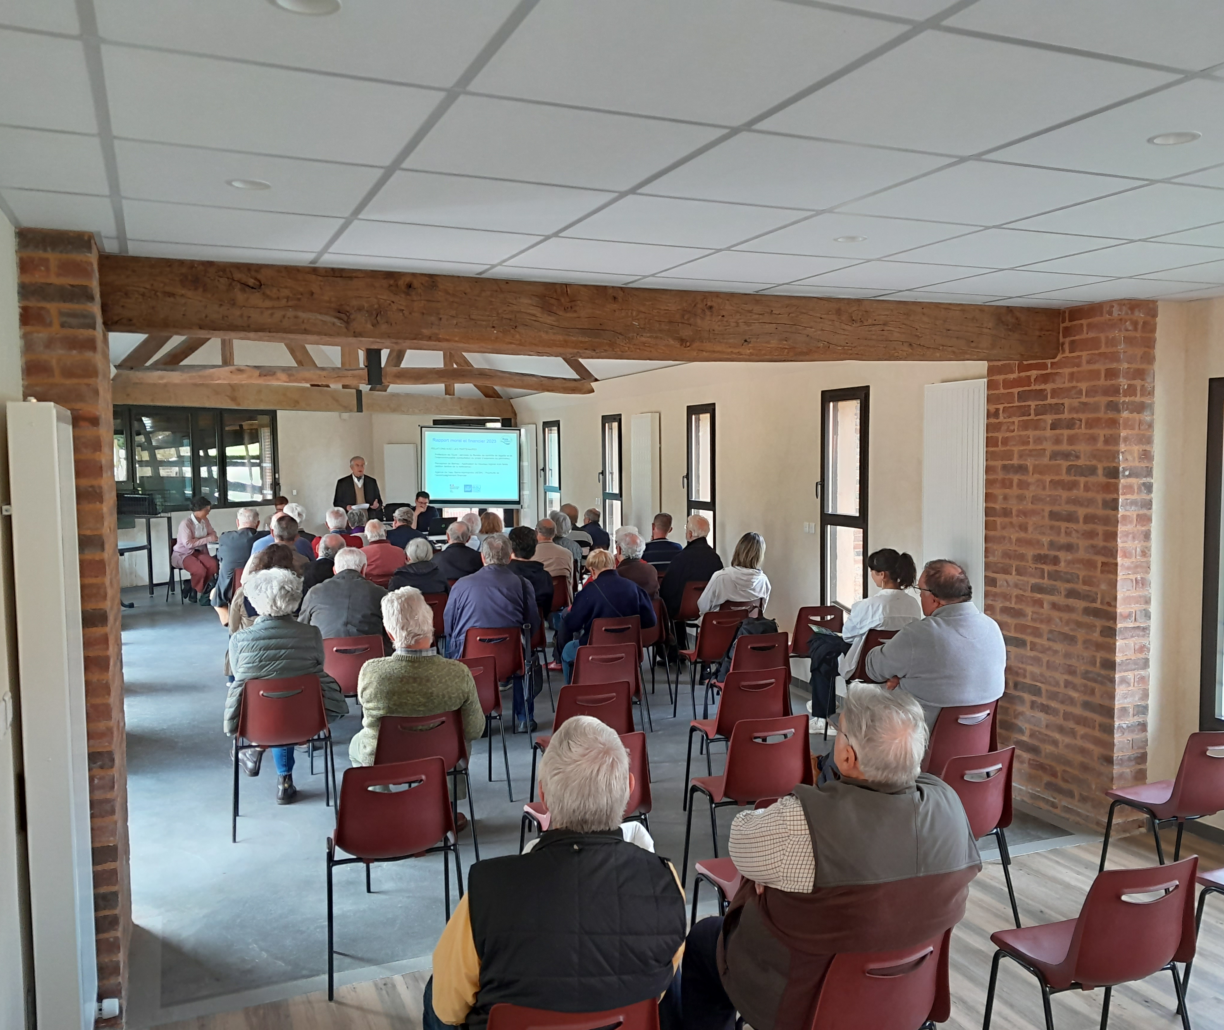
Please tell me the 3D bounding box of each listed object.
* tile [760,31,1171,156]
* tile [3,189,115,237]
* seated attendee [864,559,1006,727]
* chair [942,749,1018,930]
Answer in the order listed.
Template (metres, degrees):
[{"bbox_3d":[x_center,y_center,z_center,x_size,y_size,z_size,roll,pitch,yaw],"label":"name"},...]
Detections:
[{"bbox_3d":[0.665,-0.813,2.013,0.595,0.020,0.585,-2,4,-23],"label":"tile"},{"bbox_3d":[-1.553,-0.858,2.940,0.255,0.020,0.565,-2,4,-23],"label":"tile"},{"bbox_3d":[1.350,0.859,4.880,0.630,1.330,0.980,-2,4,-24],"label":"seated attendee"},{"bbox_3d":[1.220,1.216,4.000,0.470,0.790,0.520,-2,4,-26],"label":"chair"}]

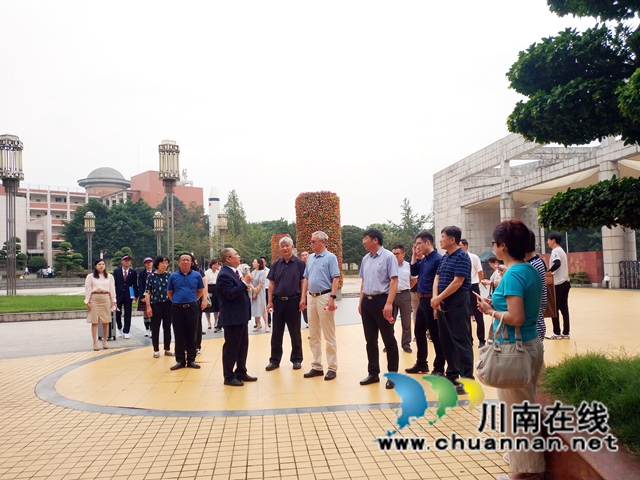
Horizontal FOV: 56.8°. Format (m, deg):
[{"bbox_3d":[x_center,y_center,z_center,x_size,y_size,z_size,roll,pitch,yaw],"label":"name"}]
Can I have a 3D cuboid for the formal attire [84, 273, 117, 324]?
[{"bbox_3d":[-3.928,1.057,10.600,0.550,0.880,0.300,0,-3,-27],"label":"formal attire"}]

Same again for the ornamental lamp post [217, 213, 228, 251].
[{"bbox_3d":[-10.261,0.210,62.855,1.000,6.500,1.000,-1,-3,-9],"label":"ornamental lamp post"}]

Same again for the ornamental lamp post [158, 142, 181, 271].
[{"bbox_3d":[-9.504,-1.529,37.784,1.250,9.700,1.250,-1,-3,-14],"label":"ornamental lamp post"}]

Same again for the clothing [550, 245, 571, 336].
[{"bbox_3d":[3.943,0.828,9.700,0.290,1.480,0.430,-3,-3,34],"label":"clothing"}]

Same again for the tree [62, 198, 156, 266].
[{"bbox_3d":[-29.177,-0.485,82.000,12.800,10.600,11.500,-1,-3,-20],"label":"tree"}]

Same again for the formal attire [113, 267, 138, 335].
[{"bbox_3d":[-4.066,1.268,12.400,0.510,1.400,0.320,-1,-3,-19],"label":"formal attire"}]

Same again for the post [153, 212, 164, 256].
[{"bbox_3d":[-16.521,0.286,60.855,1.000,6.500,1.000,-1,-3,-15],"label":"post"}]

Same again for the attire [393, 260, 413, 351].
[{"bbox_3d":[1.267,1.019,9.200,0.480,1.390,0.290,-4,-4,45],"label":"attire"}]

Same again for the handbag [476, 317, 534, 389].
[{"bbox_3d":[1.072,0.647,3.420,0.320,0.405,0.150,-3,-3,22],"label":"handbag"}]

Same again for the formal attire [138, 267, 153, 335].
[{"bbox_3d":[-3.588,1.293,12.400,0.440,1.370,0.300,-1,-3,-18],"label":"formal attire"}]

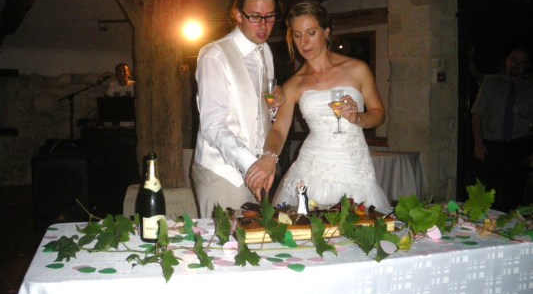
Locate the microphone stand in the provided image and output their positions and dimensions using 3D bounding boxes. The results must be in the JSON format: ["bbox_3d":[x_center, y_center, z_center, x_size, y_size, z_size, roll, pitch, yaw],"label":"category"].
[{"bbox_3d":[-1.912,0.023,5.700,0.560,1.480,0.500,-2,5,-14],"label":"microphone stand"}]

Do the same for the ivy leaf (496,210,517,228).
[{"bbox_3d":[0.909,0.271,2.100,0.070,0.058,0.050,1,5,17],"label":"ivy leaf"}]

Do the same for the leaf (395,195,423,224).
[{"bbox_3d":[0.546,0.242,2.130,0.110,0.105,0.050,0,5,5],"label":"leaf"}]

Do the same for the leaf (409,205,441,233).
[{"bbox_3d":[0.590,0.271,2.070,0.120,0.105,0.050,0,5,-5],"label":"leaf"}]

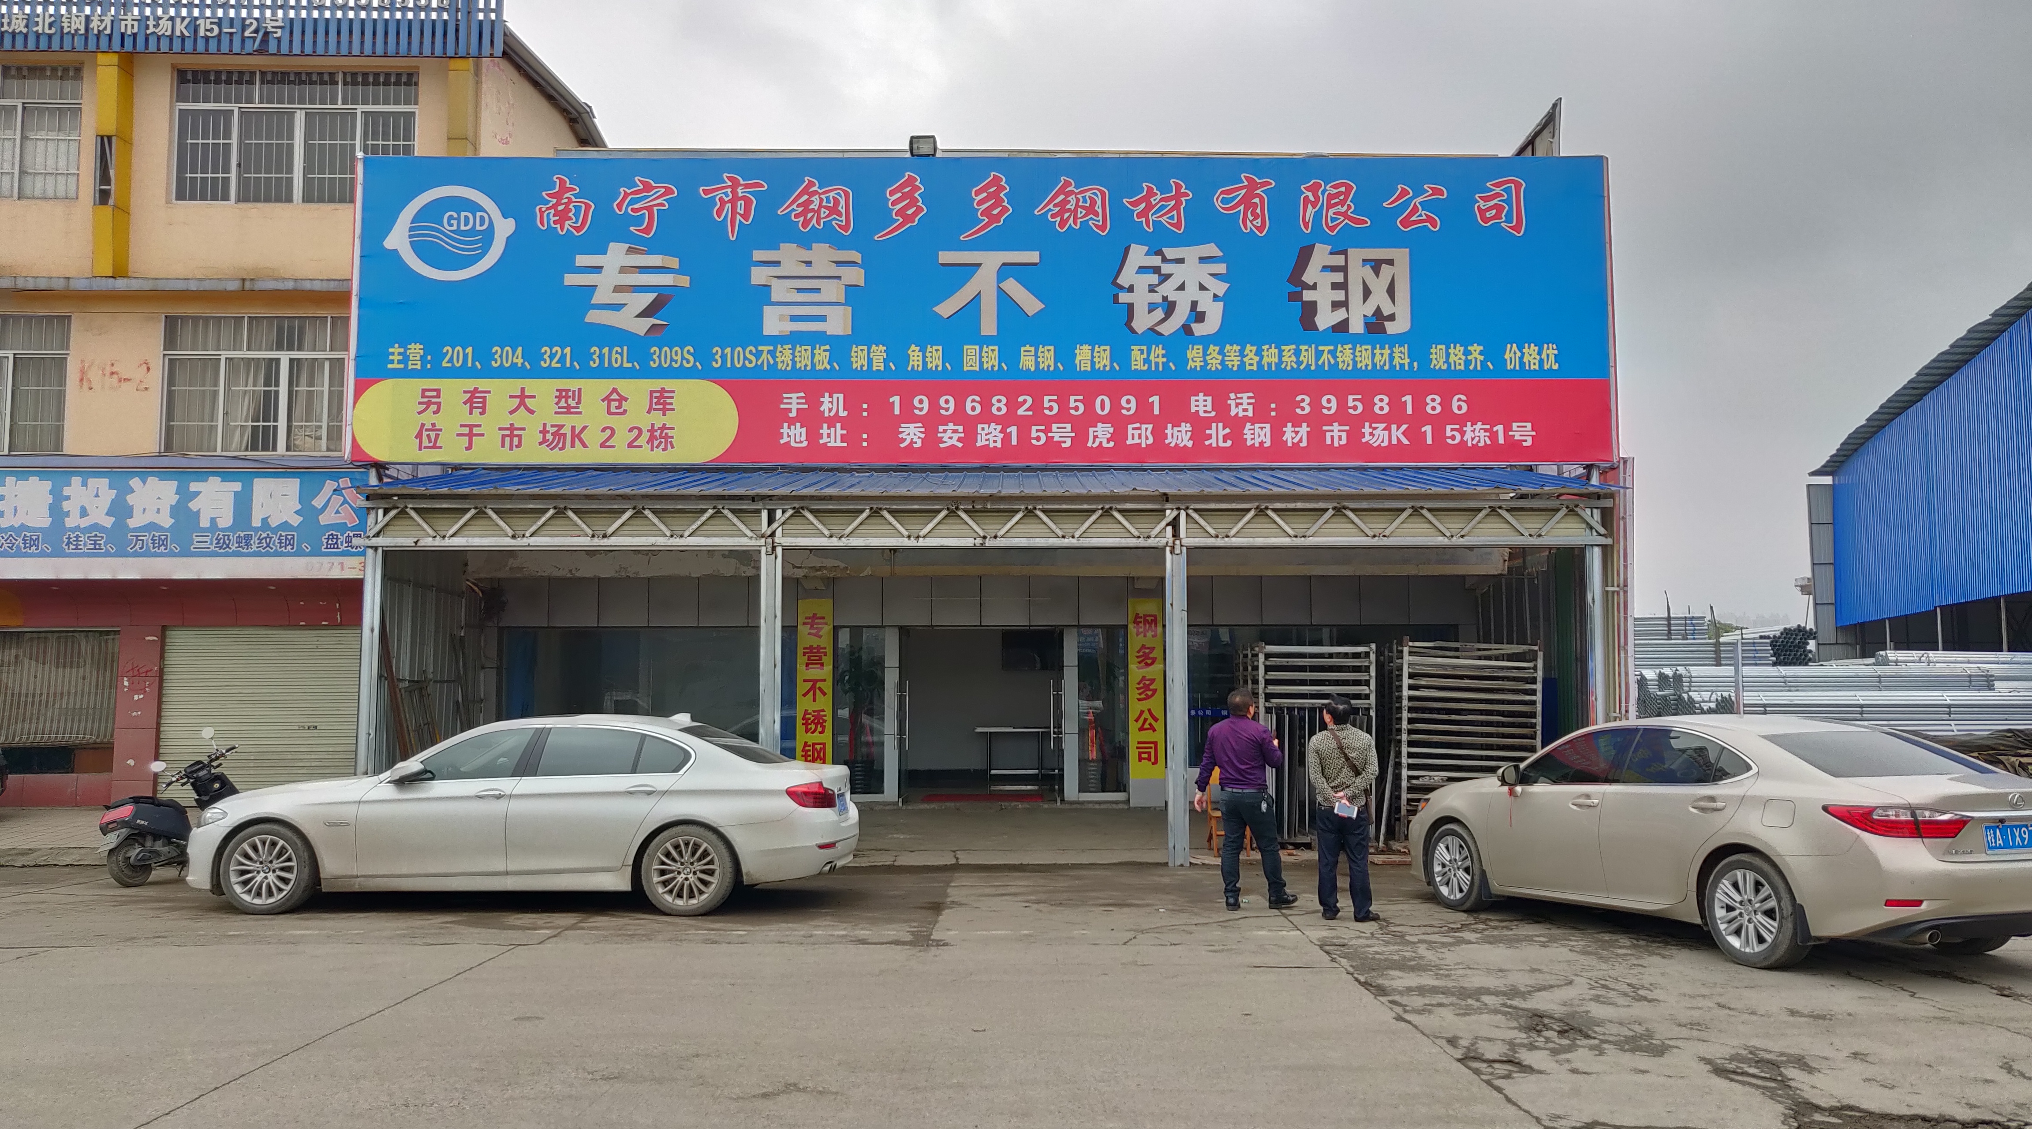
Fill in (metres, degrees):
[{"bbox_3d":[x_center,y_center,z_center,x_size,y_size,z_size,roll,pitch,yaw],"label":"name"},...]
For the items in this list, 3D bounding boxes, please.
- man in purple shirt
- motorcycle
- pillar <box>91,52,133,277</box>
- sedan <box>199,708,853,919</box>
[{"bbox_3d":[1.790,1.796,11.380,0.720,1.690,0.470,-2,-6,18],"label":"man in purple shirt"},{"bbox_3d":[-7.312,2.138,12.946,0.720,1.260,1.740,-1,-5,17],"label":"motorcycle"},{"bbox_3d":[-12.012,-5.298,19.535,0.285,3.092,0.350,0,-5,0],"label":"pillar"},{"bbox_3d":[-3.791,1.915,11.669,5.050,1.485,1.910,0,-5,1],"label":"sedan"}]

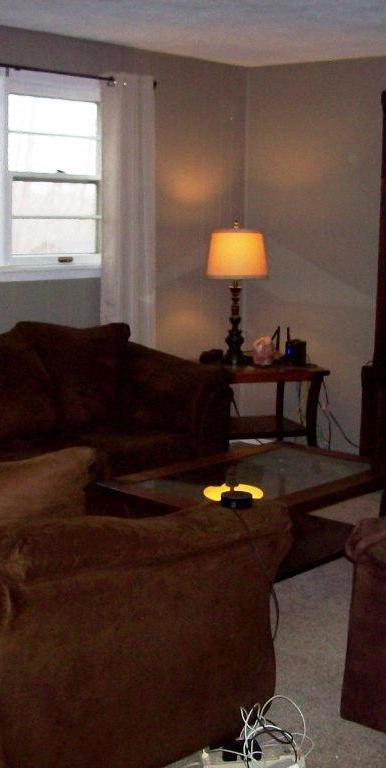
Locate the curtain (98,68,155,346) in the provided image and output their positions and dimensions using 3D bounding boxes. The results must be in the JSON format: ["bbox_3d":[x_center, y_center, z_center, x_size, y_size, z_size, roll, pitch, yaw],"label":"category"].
[{"bbox_3d":[-0.376,-0.794,6.107,0.090,1.900,0.420,10,13,41],"label":"curtain"}]

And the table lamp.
[{"bbox_3d":[0.259,-0.543,6.291,0.370,0.870,0.370,1,10,0],"label":"table lamp"}]

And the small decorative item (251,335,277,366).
[{"bbox_3d":[0.435,-0.207,6.359,0.130,0.180,0.125,-1,10,-14],"label":"small decorative item"}]

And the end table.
[{"bbox_3d":[0.408,0.204,6.395,0.650,0.640,0.520,-1,10,-14],"label":"end table"}]

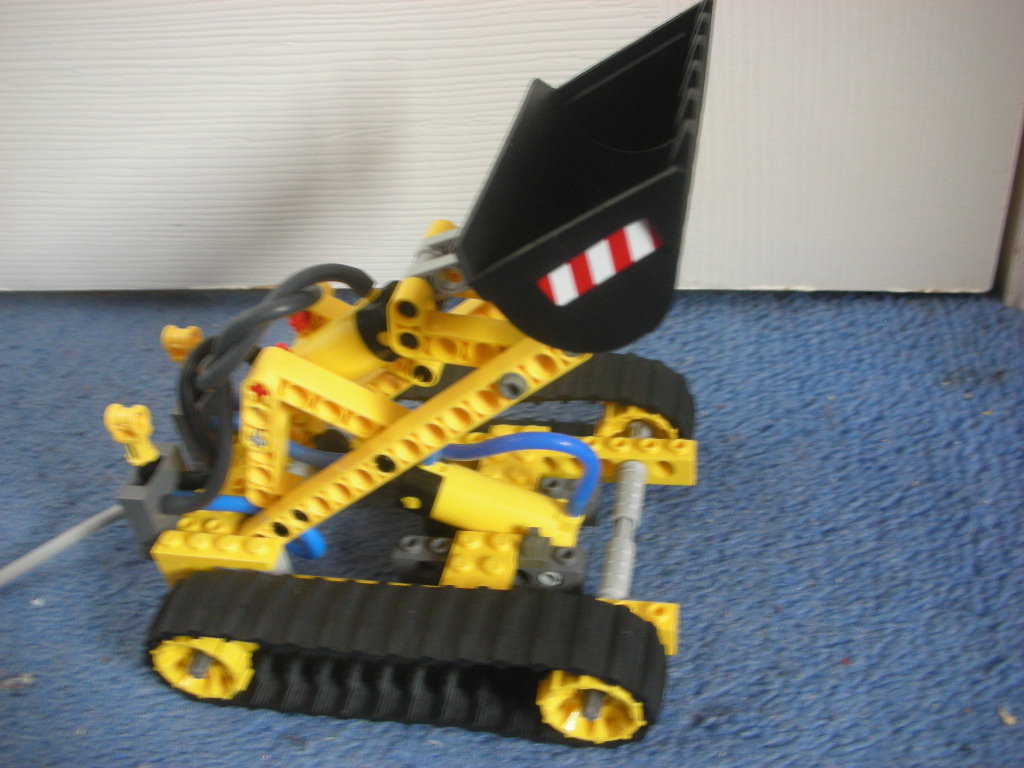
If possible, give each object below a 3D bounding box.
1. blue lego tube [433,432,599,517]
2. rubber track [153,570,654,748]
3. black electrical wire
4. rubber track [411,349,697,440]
[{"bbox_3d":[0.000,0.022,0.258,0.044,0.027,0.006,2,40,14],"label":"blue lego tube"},{"bbox_3d":[-0.026,0.062,0.240,0.120,0.026,0.020,2,40,14],"label":"rubber track"},{"bbox_3d":[-0.061,0.003,0.248,0.067,0.066,0.023,2,40,14],"label":"black electrical wire"},{"bbox_3d":[-0.008,0.007,0.305,0.120,0.026,0.020,2,40,14],"label":"rubber track"}]

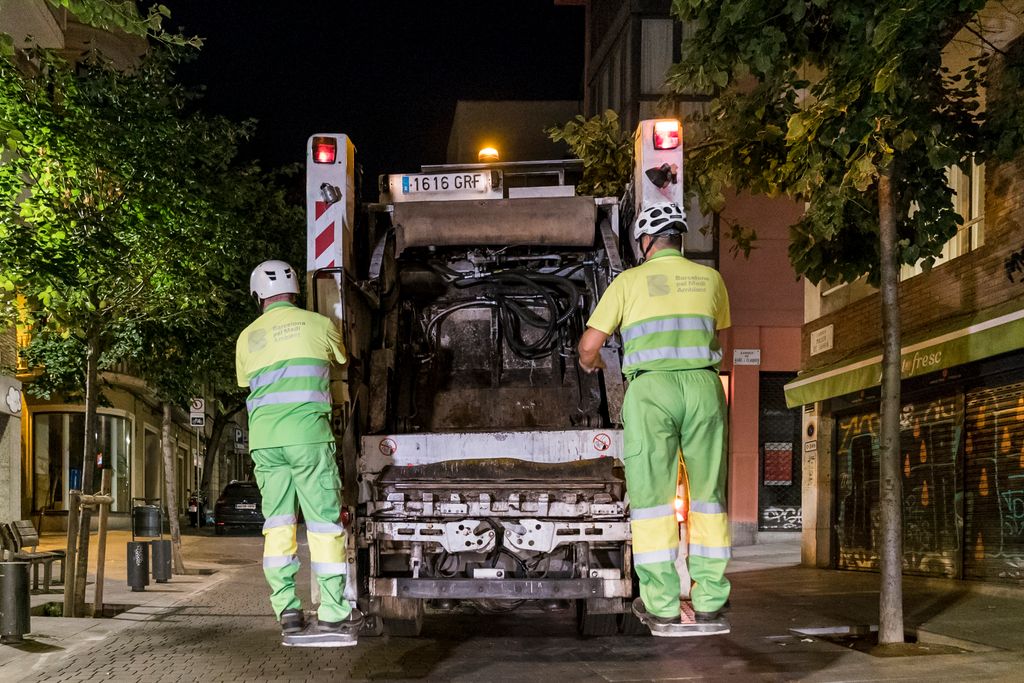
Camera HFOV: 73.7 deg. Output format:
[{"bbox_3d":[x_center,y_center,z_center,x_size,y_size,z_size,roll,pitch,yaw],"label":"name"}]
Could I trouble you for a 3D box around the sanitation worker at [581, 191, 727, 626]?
[{"bbox_3d":[0.621,0.307,3.040,0.620,1.810,0.480,1,-7,-6],"label":"sanitation worker"}]

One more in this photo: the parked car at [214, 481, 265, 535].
[{"bbox_3d":[-7.810,5.015,21.200,1.800,1.500,4.300,2,-9,-10],"label":"parked car"}]

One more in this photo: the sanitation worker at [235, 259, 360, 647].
[{"bbox_3d":[-1.020,0.492,3.260,0.520,1.740,0.450,-5,-7,20],"label":"sanitation worker"}]

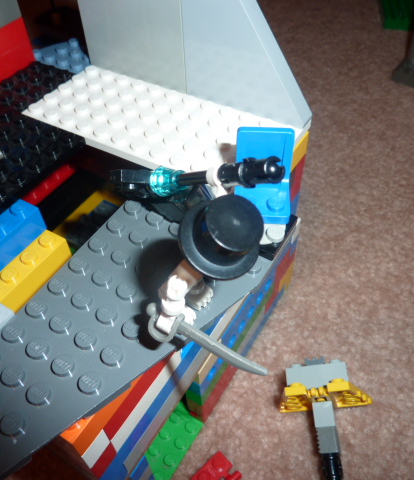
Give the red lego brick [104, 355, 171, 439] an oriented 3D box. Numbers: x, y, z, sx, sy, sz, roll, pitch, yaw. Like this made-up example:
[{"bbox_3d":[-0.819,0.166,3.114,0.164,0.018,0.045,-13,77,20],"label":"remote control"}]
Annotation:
[{"bbox_3d":[-0.020,0.036,0.127,0.008,0.010,0.034,23,53,21],"label":"red lego brick"}]

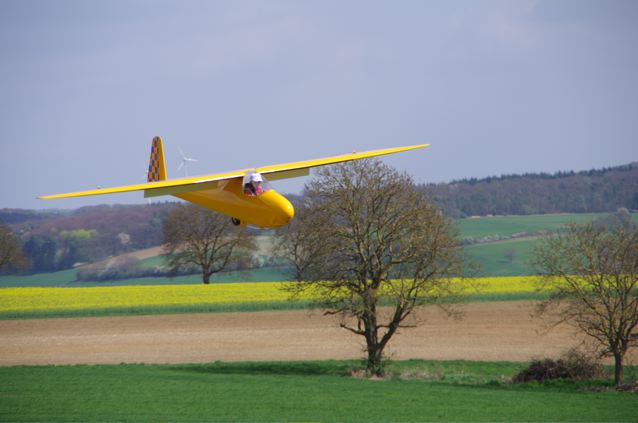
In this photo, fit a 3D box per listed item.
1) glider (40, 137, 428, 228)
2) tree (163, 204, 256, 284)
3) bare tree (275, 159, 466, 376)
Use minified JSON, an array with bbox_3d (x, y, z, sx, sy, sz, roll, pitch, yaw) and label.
[{"bbox_3d":[-2.215,-0.573,77.870,10.400,1.650,5.550,-8,11,-37],"label":"glider"},{"bbox_3d":[-11.030,3.430,360.000,9.470,8.260,9.200,0,0,0],"label":"tree"},{"bbox_3d":[2.450,2.660,170.000,9.130,10.370,9.000,0,0,0],"label":"bare tree"}]

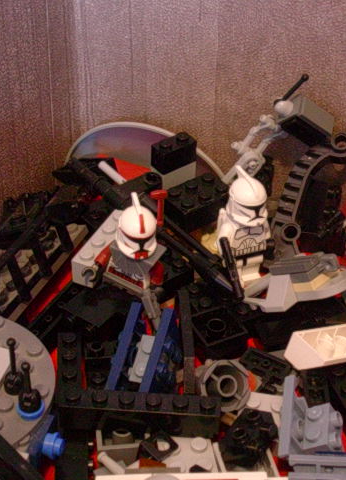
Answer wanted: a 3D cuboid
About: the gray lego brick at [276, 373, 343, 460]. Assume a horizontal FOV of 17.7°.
[{"bbox_3d":[0.043,0.056,0.347,0.019,0.012,0.027,-3,37,-4],"label":"gray lego brick"}]

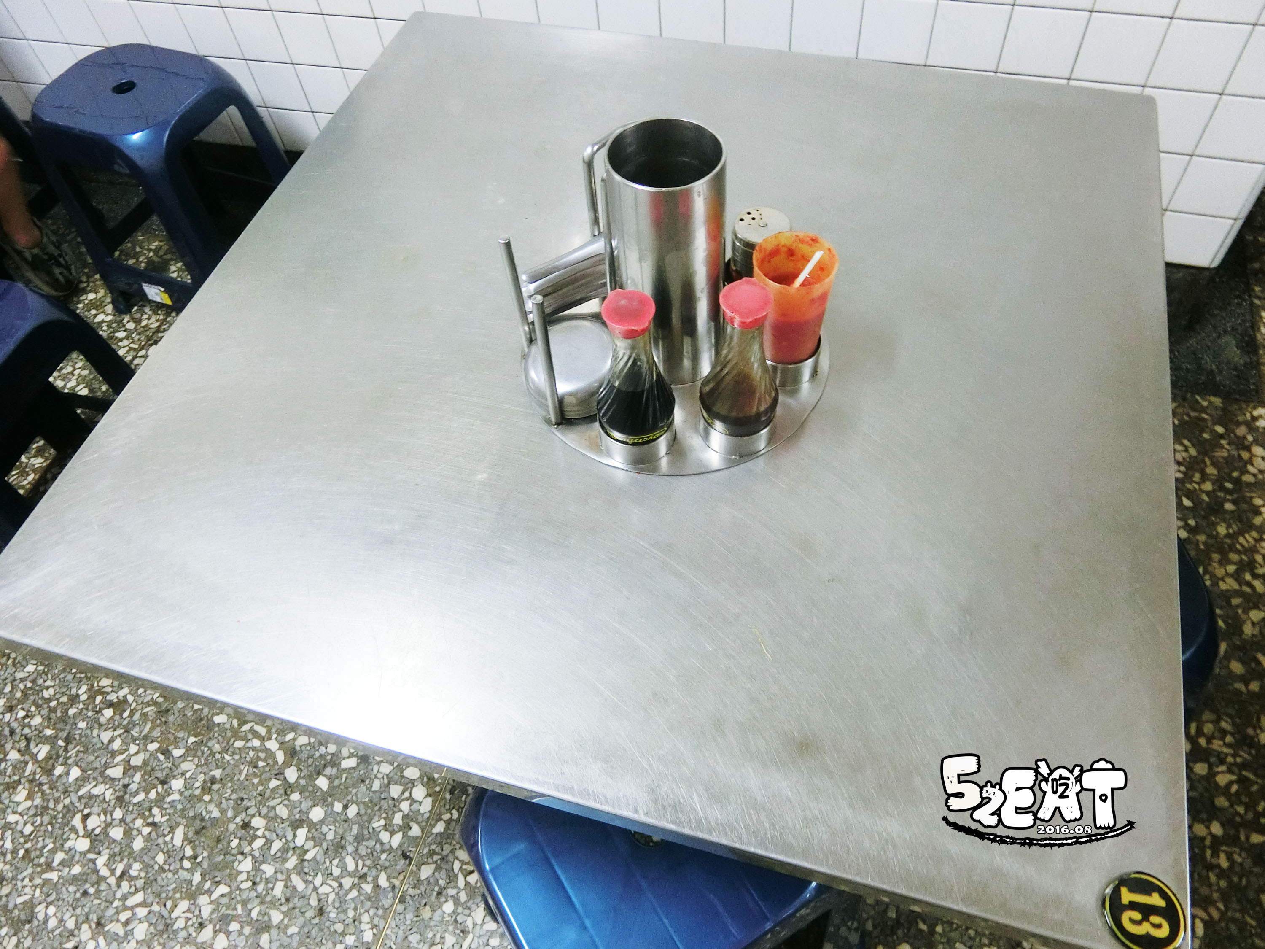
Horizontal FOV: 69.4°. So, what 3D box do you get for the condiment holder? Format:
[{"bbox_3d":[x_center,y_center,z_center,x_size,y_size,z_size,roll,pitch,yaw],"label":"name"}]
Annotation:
[{"bbox_3d":[0.030,-0.173,0.742,0.280,0.210,0.280,1,56,6],"label":"condiment holder"}]

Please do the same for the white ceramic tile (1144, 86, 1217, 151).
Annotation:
[{"bbox_3d":[0.846,-0.555,1.440,0.108,0.108,0.008,11,57,12],"label":"white ceramic tile"}]

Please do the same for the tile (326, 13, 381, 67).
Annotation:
[{"bbox_3d":[-0.525,-0.821,1.746,0.108,0.108,0.008,11,57,12],"label":"tile"}]

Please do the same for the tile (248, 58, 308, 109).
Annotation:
[{"bbox_3d":[-0.728,-0.800,1.883,0.108,0.108,0.008,11,57,12],"label":"tile"}]

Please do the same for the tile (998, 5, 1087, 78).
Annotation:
[{"bbox_3d":[0.627,-0.657,1.397,0.108,0.108,0.008,11,57,12],"label":"tile"}]

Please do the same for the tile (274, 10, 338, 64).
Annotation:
[{"bbox_3d":[-0.631,-0.841,1.770,0.108,0.108,0.008,11,57,12],"label":"tile"}]

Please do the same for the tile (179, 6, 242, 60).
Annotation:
[{"bbox_3d":[-0.842,-0.882,1.817,0.108,0.108,0.008,11,57,12],"label":"tile"}]

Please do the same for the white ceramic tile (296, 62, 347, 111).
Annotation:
[{"bbox_3d":[-0.623,-0.780,1.860,0.108,0.108,0.008,11,57,12],"label":"white ceramic tile"}]

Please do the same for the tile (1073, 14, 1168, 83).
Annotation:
[{"bbox_3d":[0.732,-0.637,1.373,0.108,0.108,0.008,11,57,12],"label":"tile"}]

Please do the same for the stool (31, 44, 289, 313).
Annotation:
[{"bbox_3d":[-0.903,-0.568,1.842,0.360,0.462,0.345,19,59,17],"label":"stool"}]

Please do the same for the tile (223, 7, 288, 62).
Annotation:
[{"bbox_3d":[-0.736,-0.862,1.794,0.108,0.108,0.008,11,57,12],"label":"tile"}]

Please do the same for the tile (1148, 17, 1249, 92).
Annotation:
[{"bbox_3d":[0.838,-0.616,1.350,0.108,0.108,0.008,11,57,12],"label":"tile"}]

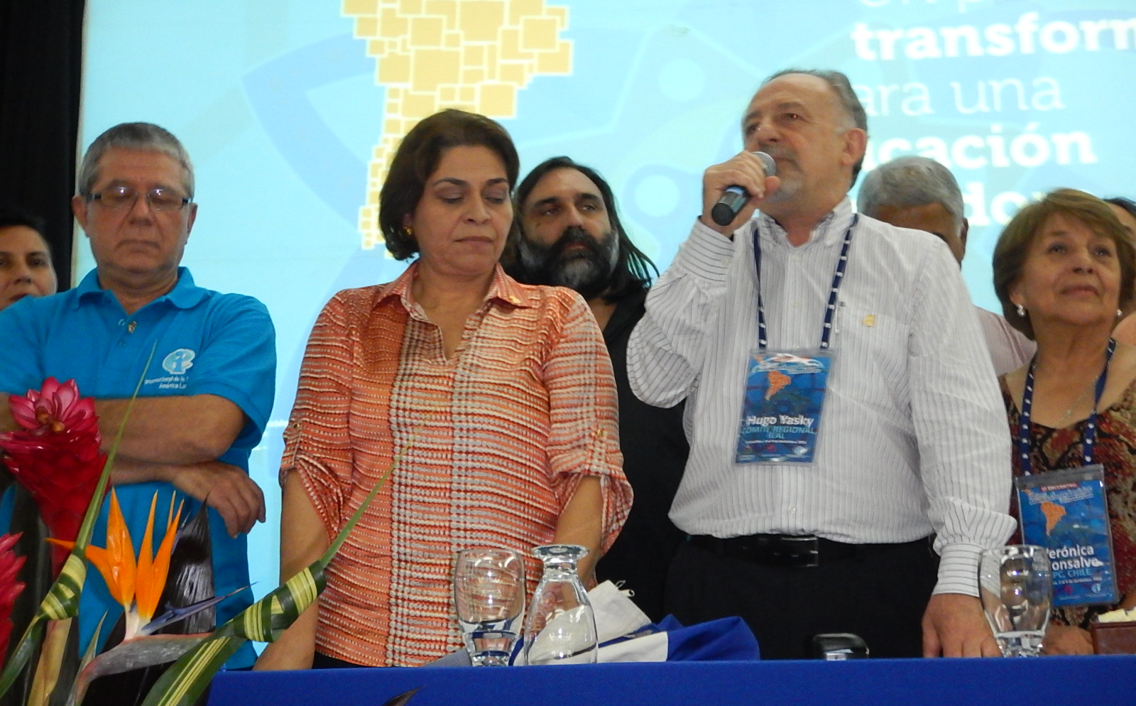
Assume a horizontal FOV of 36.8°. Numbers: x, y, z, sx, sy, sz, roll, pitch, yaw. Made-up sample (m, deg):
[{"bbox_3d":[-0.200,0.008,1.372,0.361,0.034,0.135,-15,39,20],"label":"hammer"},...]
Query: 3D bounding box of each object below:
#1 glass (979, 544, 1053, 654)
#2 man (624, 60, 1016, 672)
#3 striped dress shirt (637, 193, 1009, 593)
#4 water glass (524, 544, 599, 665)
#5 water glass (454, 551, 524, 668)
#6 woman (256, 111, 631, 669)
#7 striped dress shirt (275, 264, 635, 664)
[{"bbox_3d":[0.509,0.300,1.930,0.082,0.162,0.082,0,-14,0],"label":"glass"},{"bbox_3d":[0.350,0.377,2.412,0.550,1.740,0.440,-4,-15,14],"label":"man"},{"bbox_3d":[0.355,0.058,2.472,0.530,0.670,0.400,-4,-15,14],"label":"striped dress shirt"},{"bbox_3d":[-0.008,0.302,1.950,0.082,0.162,0.082,0,-14,0],"label":"water glass"},{"bbox_3d":[-0.090,0.307,1.960,0.082,0.162,0.082,0,-14,0],"label":"water glass"},{"bbox_3d":[-0.155,0.413,2.309,0.500,1.620,0.400,0,-14,2],"label":"woman"},{"bbox_3d":[-0.155,0.149,2.408,0.490,0.610,0.310,0,-14,2],"label":"striped dress shirt"}]

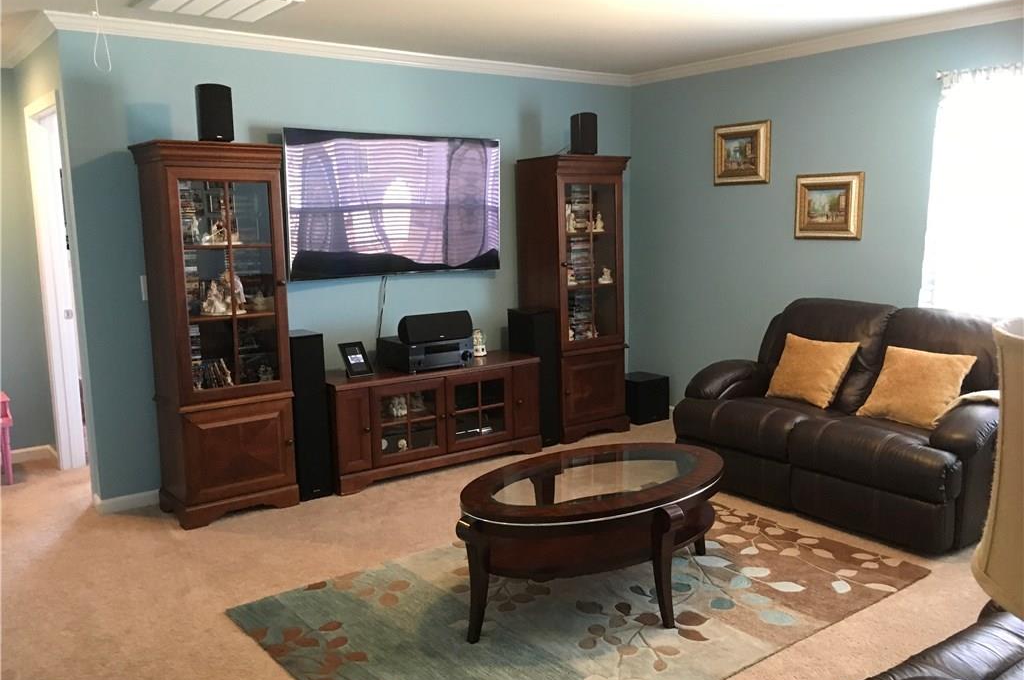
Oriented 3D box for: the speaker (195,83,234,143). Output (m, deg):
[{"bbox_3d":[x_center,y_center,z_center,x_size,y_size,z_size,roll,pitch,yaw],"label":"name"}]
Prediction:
[{"bbox_3d":[-1.418,-1.073,4.098,0.151,0.267,0.151,-7,10,-37],"label":"speaker"}]

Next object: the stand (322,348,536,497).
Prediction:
[{"bbox_3d":[-0.505,0.454,5.188,1.401,0.601,0.453,-7,11,-36],"label":"stand"}]

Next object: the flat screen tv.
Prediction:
[{"bbox_3d":[-0.677,-0.808,5.166,1.443,0.829,0.062,-7,11,-36],"label":"flat screen tv"}]

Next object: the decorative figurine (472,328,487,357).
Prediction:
[{"bbox_3d":[-0.206,0.011,5.482,0.080,0.173,0.080,-7,10,-37],"label":"decorative figurine"}]

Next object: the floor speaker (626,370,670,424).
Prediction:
[{"bbox_3d":[0.940,0.423,6.215,0.284,0.320,0.276,-7,11,-36],"label":"floor speaker"}]

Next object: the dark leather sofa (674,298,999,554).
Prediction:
[{"bbox_3d":[1.672,0.338,4.312,0.955,0.975,1.588,-7,10,-37],"label":"dark leather sofa"}]

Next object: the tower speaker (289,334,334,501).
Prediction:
[{"bbox_3d":[-1.135,0.401,4.662,0.188,0.880,0.253,-7,11,-36],"label":"tower speaker"}]

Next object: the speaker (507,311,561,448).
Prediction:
[{"bbox_3d":[0.142,0.230,5.569,0.201,0.871,0.256,-7,10,-37],"label":"speaker"}]

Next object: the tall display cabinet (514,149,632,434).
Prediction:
[{"bbox_3d":[0.429,-0.286,5.823,0.615,1.851,0.456,-7,11,-35],"label":"tall display cabinet"}]

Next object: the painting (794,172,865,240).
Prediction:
[{"bbox_3d":[1.879,-0.787,5.095,0.045,0.388,0.439,-7,10,-37],"label":"painting"}]

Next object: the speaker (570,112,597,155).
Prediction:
[{"bbox_3d":[0.462,-1.327,5.613,0.160,0.269,0.164,-6,10,-31],"label":"speaker"}]

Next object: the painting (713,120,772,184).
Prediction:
[{"bbox_3d":[1.489,-1.200,5.543,0.045,0.389,0.439,-7,10,-37],"label":"painting"}]

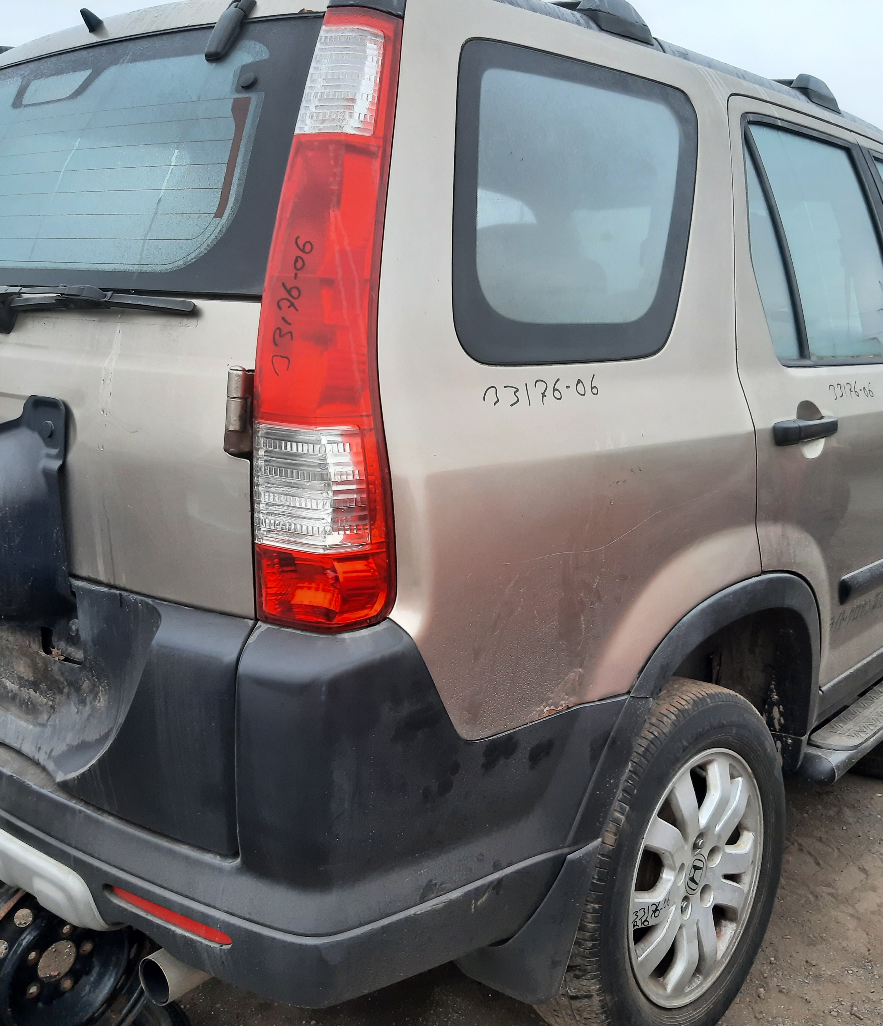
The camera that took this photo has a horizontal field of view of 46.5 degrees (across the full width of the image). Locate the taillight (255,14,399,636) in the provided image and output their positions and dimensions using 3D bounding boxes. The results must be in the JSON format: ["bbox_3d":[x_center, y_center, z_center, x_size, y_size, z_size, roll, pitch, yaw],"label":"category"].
[{"bbox_3d":[-0.111,-0.233,1.149,0.180,0.760,0.155,-1,-10,36],"label":"taillight"}]

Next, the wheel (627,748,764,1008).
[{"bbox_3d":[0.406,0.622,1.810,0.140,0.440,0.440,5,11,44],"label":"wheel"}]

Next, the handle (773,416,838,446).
[{"bbox_3d":[0.615,-0.138,1.750,0.052,0.046,0.235,12,16,40],"label":"handle"}]

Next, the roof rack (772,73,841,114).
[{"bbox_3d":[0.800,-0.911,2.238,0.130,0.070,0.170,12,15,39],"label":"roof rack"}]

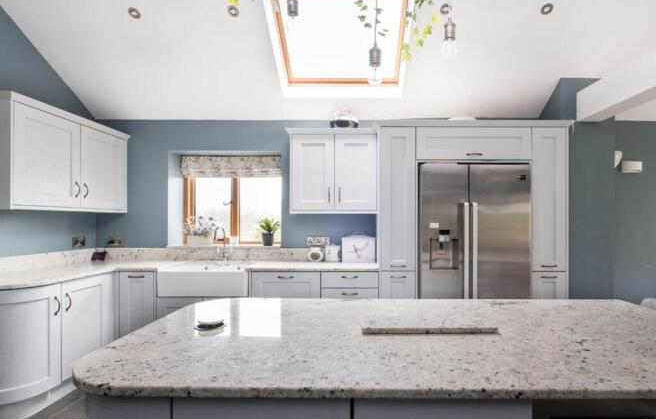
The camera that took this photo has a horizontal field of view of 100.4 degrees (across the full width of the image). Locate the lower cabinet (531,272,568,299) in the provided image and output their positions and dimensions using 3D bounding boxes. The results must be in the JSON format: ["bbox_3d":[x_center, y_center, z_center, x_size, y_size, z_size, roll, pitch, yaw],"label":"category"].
[{"bbox_3d":[1.924,0.937,2.640,0.318,0.790,0.580,0,-1,2],"label":"lower cabinet"}]

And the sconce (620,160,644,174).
[{"bbox_3d":[3.096,-0.428,2.830,0.214,0.127,0.100,0,-1,2],"label":"sconce"}]

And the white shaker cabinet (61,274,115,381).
[{"bbox_3d":[-2.125,0.890,2.120,0.570,0.720,0.410,0,-1,3],"label":"white shaker cabinet"}]

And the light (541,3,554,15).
[{"bbox_3d":[1.747,-1.596,2.178,0.085,0.030,0.085,0,-39,0],"label":"light"}]

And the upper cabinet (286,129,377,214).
[{"bbox_3d":[0.056,-0.357,2.770,0.837,0.799,0.340,0,-1,2],"label":"upper cabinet"}]

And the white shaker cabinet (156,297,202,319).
[{"bbox_3d":[-1.262,1.007,2.620,0.400,0.510,0.570,0,-1,0],"label":"white shaker cabinet"}]

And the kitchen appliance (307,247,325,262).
[{"bbox_3d":[-0.119,0.452,2.795,0.165,0.140,0.130,0,-1,2],"label":"kitchen appliance"}]

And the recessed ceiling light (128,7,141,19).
[{"bbox_3d":[-1.555,-1.578,2.198,0.085,0.030,0.085,0,-39,0],"label":"recessed ceiling light"}]

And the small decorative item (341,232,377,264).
[{"bbox_3d":[0.300,0.380,2.720,0.325,0.270,0.190,0,-1,0],"label":"small decorative item"}]

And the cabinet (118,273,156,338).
[{"bbox_3d":[-1.625,0.900,2.620,0.310,0.730,0.570,0,-1,0],"label":"cabinet"}]

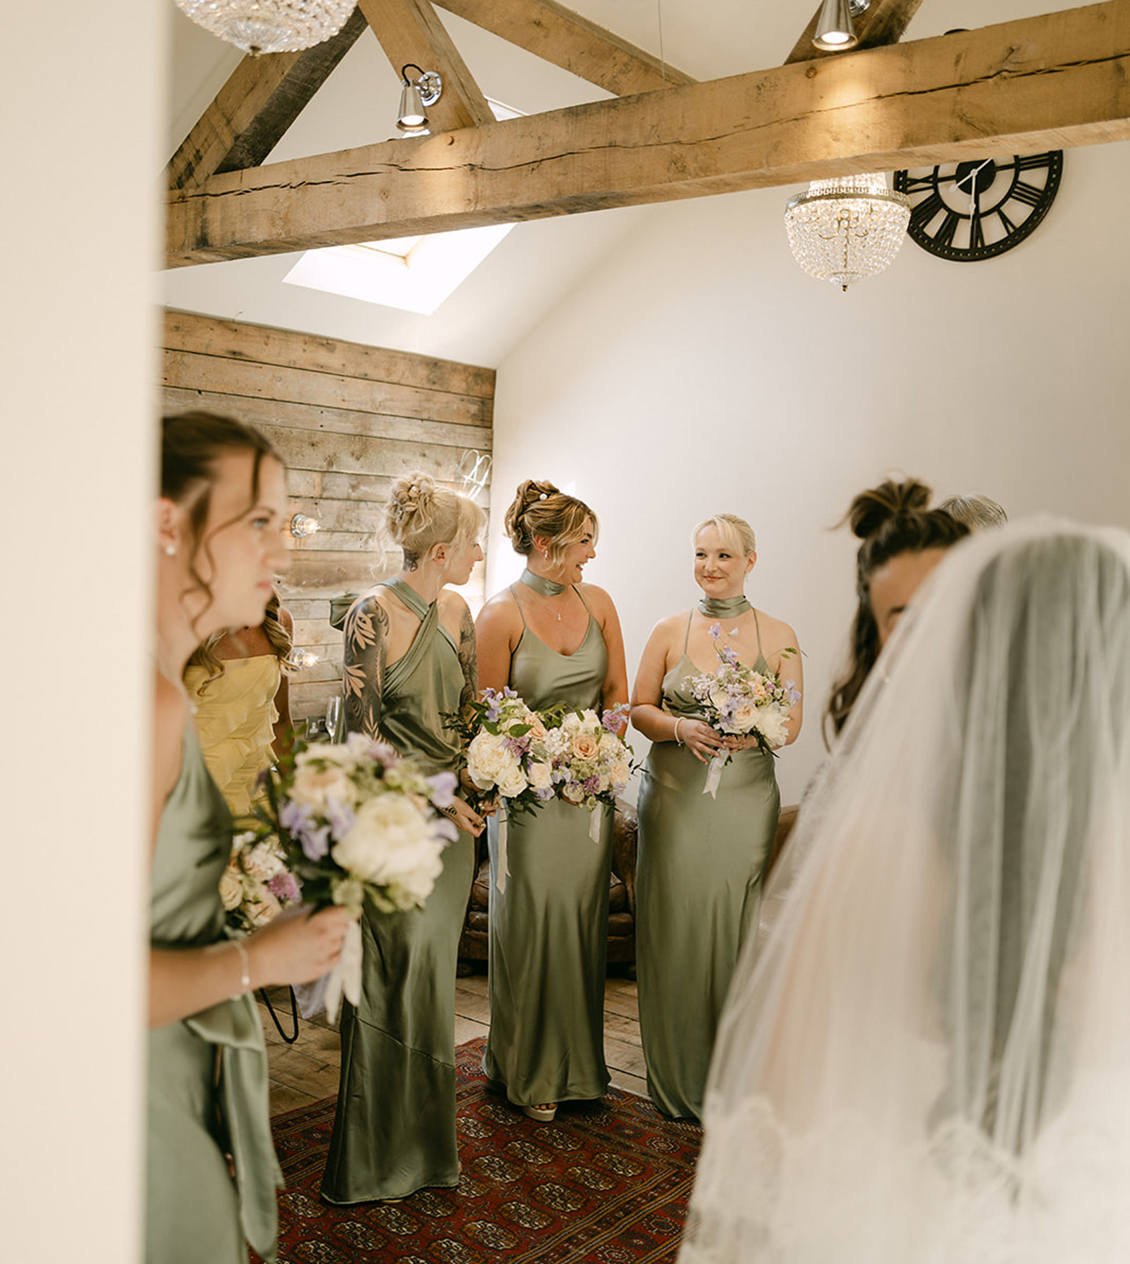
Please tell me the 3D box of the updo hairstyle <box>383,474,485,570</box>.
[{"bbox_3d":[-0.319,-0.269,3.170,0.230,0.230,0.190,2,5,-12],"label":"updo hairstyle"}]

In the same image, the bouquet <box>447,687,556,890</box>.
[{"bbox_3d":[-0.142,0.361,3.030,0.245,0.455,0.240,2,5,0],"label":"bouquet"}]

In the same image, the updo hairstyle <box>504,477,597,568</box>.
[{"bbox_3d":[-0.039,-0.305,3.680,0.250,0.235,0.200,4,5,21],"label":"updo hairstyle"}]

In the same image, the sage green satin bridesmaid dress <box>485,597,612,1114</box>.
[{"bbox_3d":[-0.035,0.587,3.720,0.380,1.430,0.330,1,5,-19],"label":"sage green satin bridesmaid dress"}]

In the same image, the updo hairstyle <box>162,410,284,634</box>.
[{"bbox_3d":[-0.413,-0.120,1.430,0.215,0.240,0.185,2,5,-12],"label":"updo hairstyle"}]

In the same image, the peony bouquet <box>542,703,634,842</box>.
[{"bbox_3d":[0.053,0.360,3.430,0.260,0.350,0.250,2,5,-6],"label":"peony bouquet"}]

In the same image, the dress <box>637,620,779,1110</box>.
[{"bbox_3d":[0.403,0.633,3.700,0.410,1.410,0.340,3,5,5],"label":"dress"}]

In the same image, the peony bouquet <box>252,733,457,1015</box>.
[{"bbox_3d":[-0.233,0.270,1.470,0.215,0.300,0.200,0,5,-30],"label":"peony bouquet"}]

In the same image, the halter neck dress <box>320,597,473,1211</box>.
[{"bbox_3d":[-0.404,0.603,3.200,0.360,1.480,0.370,7,6,41],"label":"halter neck dress"}]

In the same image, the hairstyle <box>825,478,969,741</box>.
[{"bbox_3d":[0.443,-0.029,1.720,0.200,0.350,0.220,1,5,-21],"label":"hairstyle"}]

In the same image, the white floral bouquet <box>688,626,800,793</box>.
[{"bbox_3d":[0.465,0.211,3.470,0.290,0.440,0.260,3,5,9],"label":"white floral bouquet"}]

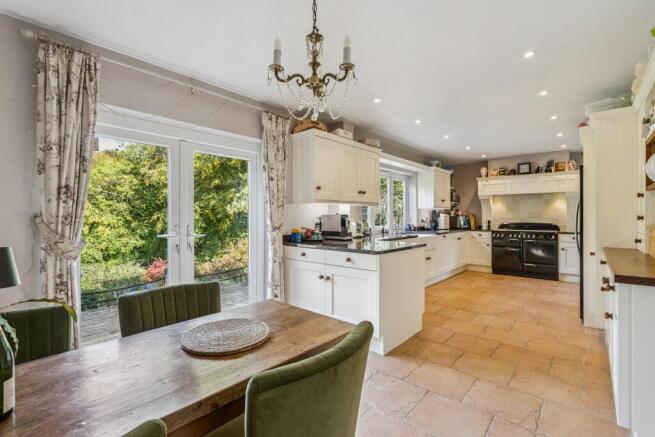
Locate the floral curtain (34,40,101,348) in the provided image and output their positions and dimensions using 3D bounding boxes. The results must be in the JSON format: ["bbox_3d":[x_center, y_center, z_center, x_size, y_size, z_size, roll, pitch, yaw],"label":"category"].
[{"bbox_3d":[-1.737,0.040,1.972,0.140,2.330,0.325,0,0,42],"label":"floral curtain"}]

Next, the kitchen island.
[{"bbox_3d":[0.278,0.768,3.332,1.325,0.900,0.940,0,0,42],"label":"kitchen island"}]

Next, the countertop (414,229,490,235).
[{"bbox_3d":[2.631,0.294,6.107,1.160,0.035,2.600,0,0,42],"label":"countertop"}]

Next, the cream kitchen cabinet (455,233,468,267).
[{"bbox_3d":[2.629,0.697,6.435,0.620,0.805,0.780,0,0,42],"label":"cream kitchen cabinet"}]

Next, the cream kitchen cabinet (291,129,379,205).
[{"bbox_3d":[0.153,-0.600,3.921,0.390,0.840,1.310,0,0,42],"label":"cream kitchen cabinet"}]

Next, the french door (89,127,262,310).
[{"bbox_3d":[-1.324,0.189,2.620,0.090,2.080,1.810,0,0,42],"label":"french door"}]

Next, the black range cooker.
[{"bbox_3d":[4.133,0.645,6.079,1.095,1.080,0.600,0,0,42],"label":"black range cooker"}]

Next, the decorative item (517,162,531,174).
[{"bbox_3d":[4.073,-1.024,6.009,0.225,0.240,0.060,0,0,42],"label":"decorative item"}]

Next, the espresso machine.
[{"bbox_3d":[0.140,0.129,3.832,0.410,0.343,0.210,0,0,37],"label":"espresso machine"}]

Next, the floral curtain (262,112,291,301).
[{"bbox_3d":[-0.568,0.022,3.291,0.140,2.340,0.360,0,0,42],"label":"floral curtain"}]

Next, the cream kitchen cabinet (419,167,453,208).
[{"bbox_3d":[2.373,-0.637,6.424,0.350,0.865,1.000,0,0,42],"label":"cream kitchen cabinet"}]

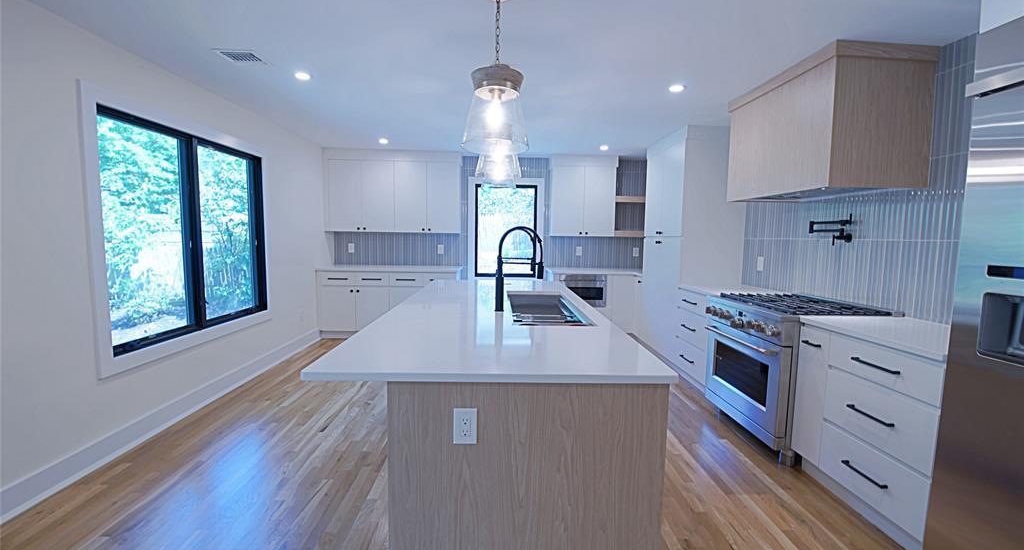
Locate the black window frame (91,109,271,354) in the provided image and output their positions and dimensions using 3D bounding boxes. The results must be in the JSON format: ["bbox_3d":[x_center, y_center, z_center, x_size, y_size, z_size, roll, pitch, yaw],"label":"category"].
[{"bbox_3d":[-2.443,-0.316,3.341,0.090,1.481,1.703,1,5,-2],"label":"black window frame"}]

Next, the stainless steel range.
[{"bbox_3d":[1.938,0.660,3.053,0.705,0.935,0.920,1,5,-2],"label":"stainless steel range"}]

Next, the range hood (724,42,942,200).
[{"bbox_3d":[2.035,-0.924,2.880,0.584,0.774,1.070,1,5,-2],"label":"range hood"}]

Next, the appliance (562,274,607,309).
[{"bbox_3d":[0.921,0.194,5.784,0.607,0.417,0.500,1,5,-2],"label":"appliance"}]

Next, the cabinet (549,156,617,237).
[{"bbox_3d":[0.943,-1.056,5.840,0.874,1.052,0.385,1,5,-2],"label":"cabinet"}]

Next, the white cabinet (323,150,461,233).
[{"bbox_3d":[-1.566,-1.091,5.760,1.785,1.052,0.385,1,5,-2],"label":"white cabinet"}]

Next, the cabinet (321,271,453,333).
[{"bbox_3d":[-1.607,0.378,5.775,1.755,0.914,0.605,1,5,-2],"label":"cabinet"}]

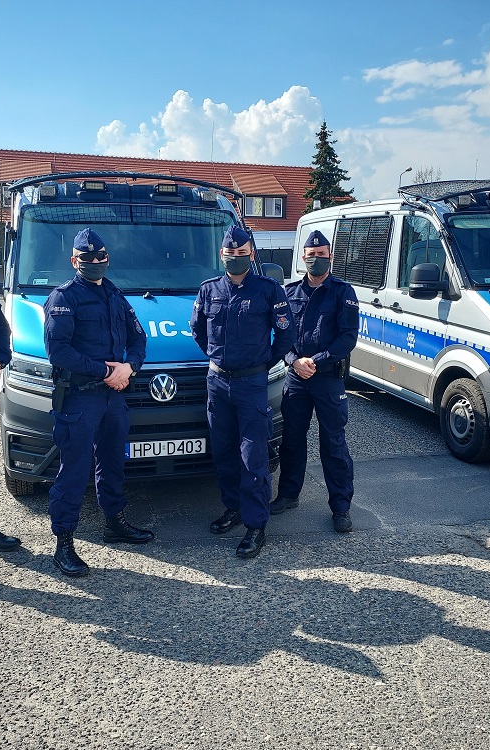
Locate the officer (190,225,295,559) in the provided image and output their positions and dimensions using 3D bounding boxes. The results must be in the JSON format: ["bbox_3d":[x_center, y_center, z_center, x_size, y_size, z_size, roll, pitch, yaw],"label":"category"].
[{"bbox_3d":[0.000,0.076,4.065,0.590,1.860,0.450,4,10,25],"label":"officer"}]

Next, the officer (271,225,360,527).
[{"bbox_3d":[0.420,0.022,4.431,0.560,1.850,0.430,4,10,25],"label":"officer"}]

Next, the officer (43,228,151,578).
[{"bbox_3d":[-0.800,0.132,3.820,0.600,1.830,0.430,-8,12,-39],"label":"officer"}]

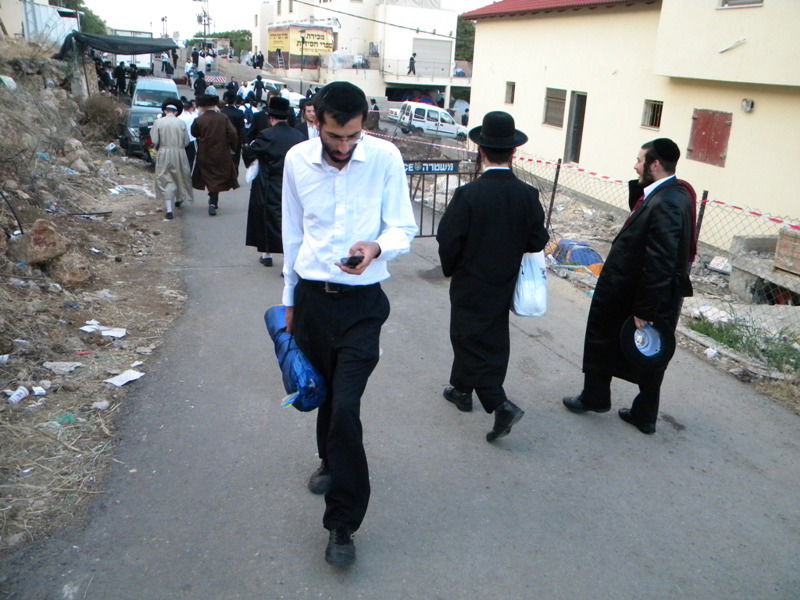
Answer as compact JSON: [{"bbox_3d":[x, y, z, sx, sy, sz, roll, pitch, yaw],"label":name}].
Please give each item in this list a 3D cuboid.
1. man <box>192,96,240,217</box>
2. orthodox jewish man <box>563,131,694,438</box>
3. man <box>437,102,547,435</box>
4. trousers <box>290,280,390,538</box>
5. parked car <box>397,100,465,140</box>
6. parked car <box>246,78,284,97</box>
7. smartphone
[{"bbox_3d":[-2.895,-2.255,10.100,0.700,1.800,0.520,-3,21,-15],"label":"man"},{"bbox_3d":[1.334,-0.071,3.761,0.660,1.730,0.560,13,23,27],"label":"orthodox jewish man"},{"bbox_3d":[0.503,-0.130,3.589,0.580,1.760,0.600,-3,19,-15],"label":"man"},{"bbox_3d":[-0.233,0.409,2.591,0.390,0.990,0.520,1,19,-3],"label":"trousers"},{"bbox_3d":[2.200,-10.400,37.800,4.050,1.820,1.680,1,18,-19],"label":"parked car"},{"bbox_3d":[-8.177,-13.275,41.500,4.200,1.500,1.700,19,24,28],"label":"parked car"},{"bbox_3d":[-0.147,-0.121,2.030,0.055,0.016,0.108,9,14,38],"label":"smartphone"}]

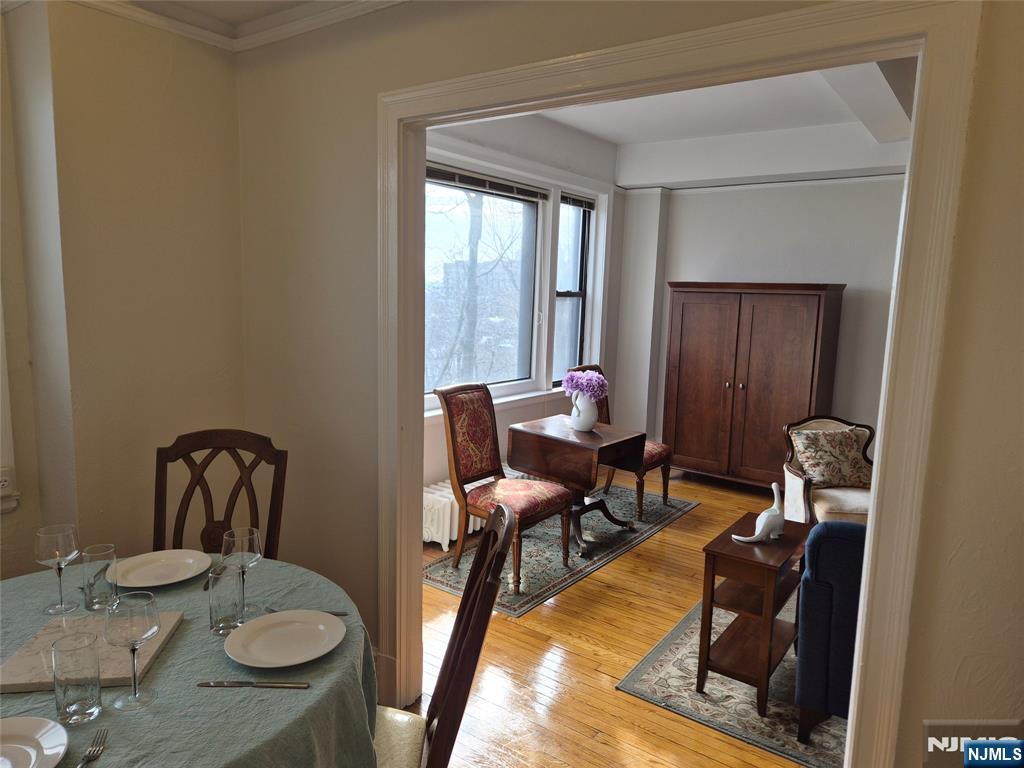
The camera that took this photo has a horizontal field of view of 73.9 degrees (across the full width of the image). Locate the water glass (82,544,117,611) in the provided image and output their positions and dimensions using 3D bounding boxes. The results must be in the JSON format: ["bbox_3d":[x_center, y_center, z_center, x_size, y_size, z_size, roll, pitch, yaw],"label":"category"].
[{"bbox_3d":[-1.043,0.490,1.720,0.071,0.148,0.071,7,10,35],"label":"water glass"}]

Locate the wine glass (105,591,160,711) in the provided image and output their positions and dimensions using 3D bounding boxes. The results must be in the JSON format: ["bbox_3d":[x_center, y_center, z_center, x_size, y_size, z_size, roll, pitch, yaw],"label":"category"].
[{"bbox_3d":[-0.765,0.541,1.378,0.098,0.212,0.098,1,8,0],"label":"wine glass"}]

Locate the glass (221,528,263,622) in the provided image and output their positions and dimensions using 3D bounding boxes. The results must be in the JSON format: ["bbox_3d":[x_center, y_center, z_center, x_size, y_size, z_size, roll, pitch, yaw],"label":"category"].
[{"bbox_3d":[-0.681,0.471,1.712,0.096,0.206,0.096,7,10,35],"label":"glass"}]

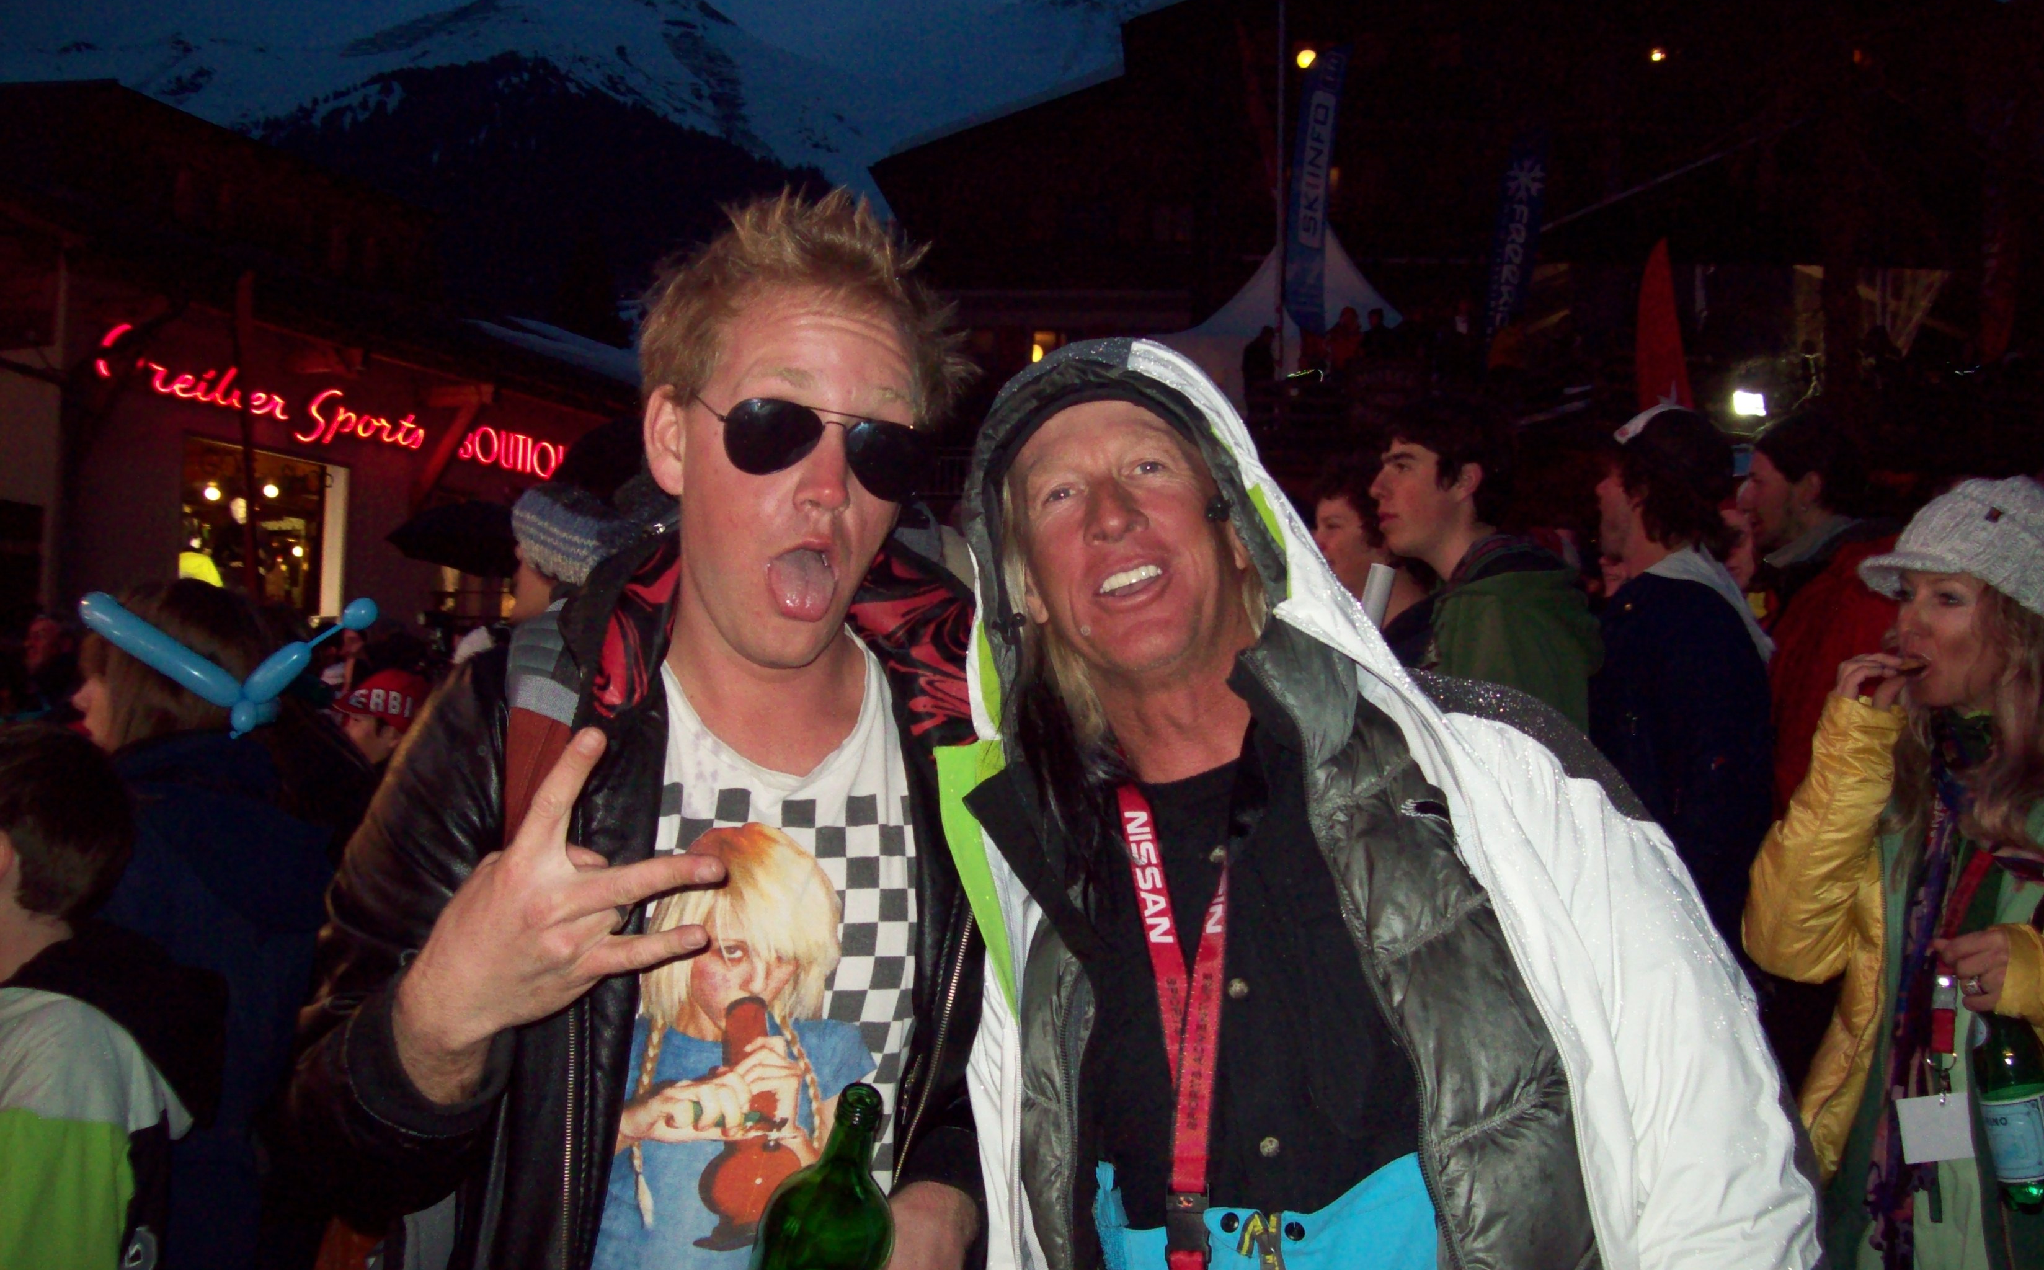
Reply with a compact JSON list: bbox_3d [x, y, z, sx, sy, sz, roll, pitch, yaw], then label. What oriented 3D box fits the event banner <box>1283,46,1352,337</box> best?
[{"bbox_3d":[4.041,-6.024,29.000,0.620,4.000,0.100,6,-3,6],"label":"event banner"}]

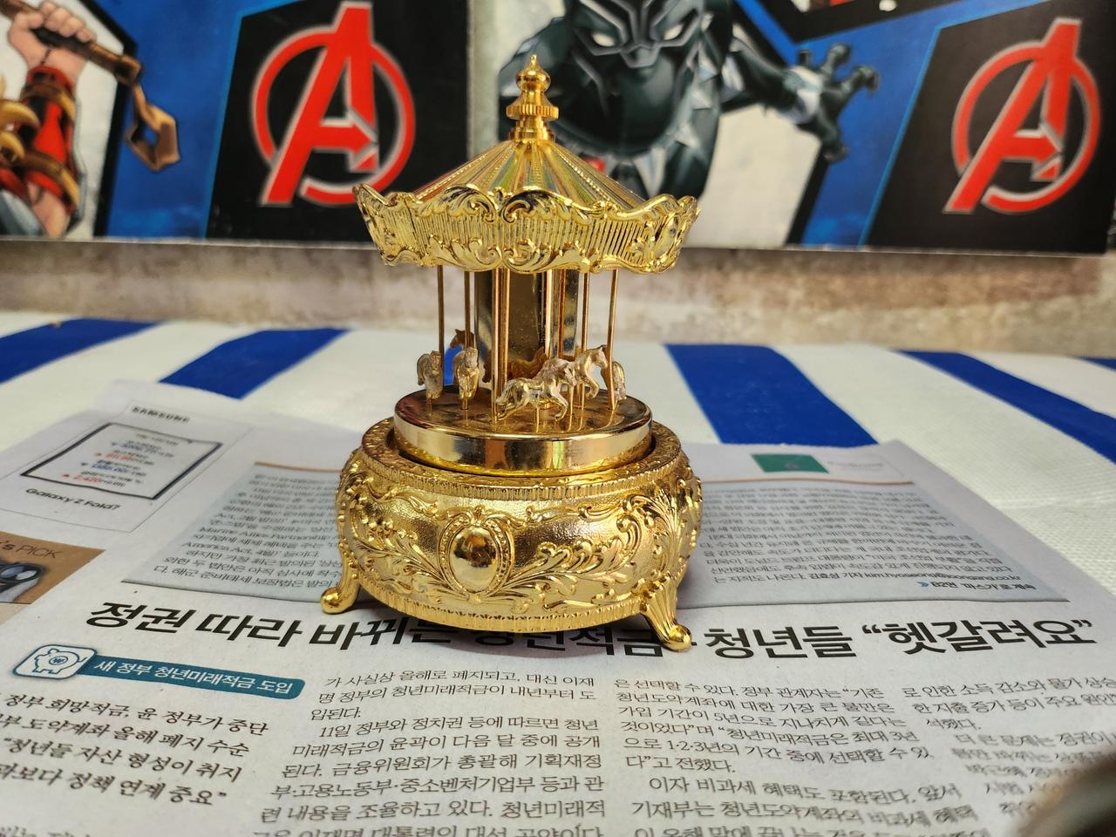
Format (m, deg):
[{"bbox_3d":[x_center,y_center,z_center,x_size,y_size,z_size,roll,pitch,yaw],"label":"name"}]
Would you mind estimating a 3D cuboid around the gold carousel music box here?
[{"bbox_3d":[-0.008,-0.019,0.190,0.088,0.128,0.094,4,14,8],"label":"gold carousel music box"}]

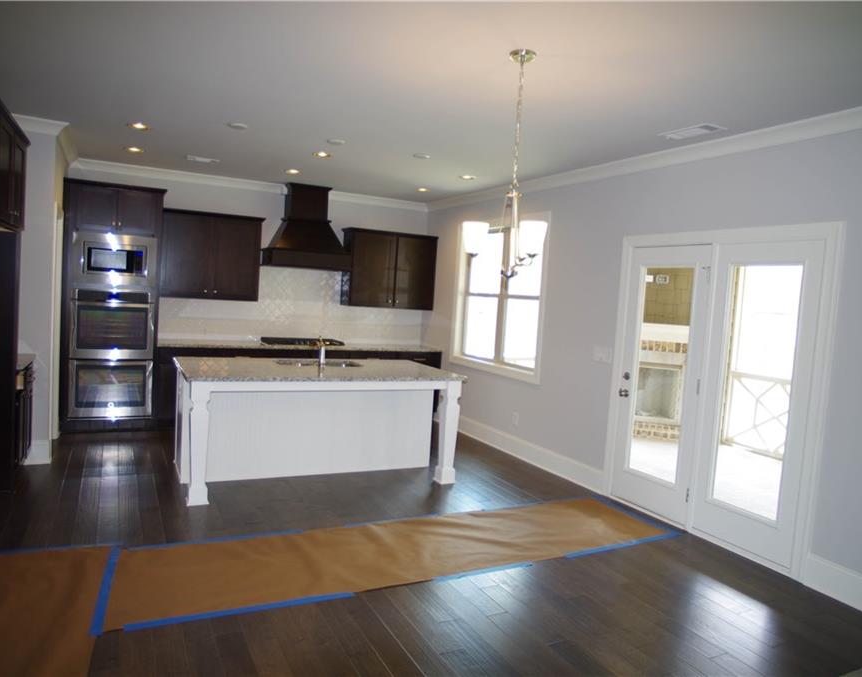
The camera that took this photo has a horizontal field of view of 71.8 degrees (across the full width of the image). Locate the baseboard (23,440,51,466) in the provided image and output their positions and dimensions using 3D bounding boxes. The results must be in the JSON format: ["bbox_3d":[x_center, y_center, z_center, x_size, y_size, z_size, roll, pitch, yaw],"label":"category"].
[{"bbox_3d":[-3.134,0.910,4.747,0.205,0.193,0.025,2,5,-28],"label":"baseboard"}]

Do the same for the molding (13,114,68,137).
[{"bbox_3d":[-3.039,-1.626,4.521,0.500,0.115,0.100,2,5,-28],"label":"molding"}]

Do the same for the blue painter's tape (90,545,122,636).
[{"bbox_3d":[-1.633,1.247,3.013,0.052,0.004,0.929,2,4,-23],"label":"blue painter's tape"}]

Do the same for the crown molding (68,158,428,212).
[{"bbox_3d":[-1.825,-1.743,6.911,4.070,0.102,0.080,2,5,-28],"label":"crown molding"}]

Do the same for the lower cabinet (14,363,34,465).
[{"bbox_3d":[-3.304,0.605,4.308,0.610,0.870,0.650,2,5,-28],"label":"lower cabinet"}]

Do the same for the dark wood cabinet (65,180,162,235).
[{"bbox_3d":[-3.225,-1.270,6.072,0.880,0.500,0.630,2,5,-28],"label":"dark wood cabinet"}]

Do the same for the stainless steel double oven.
[{"bbox_3d":[-3.209,-0.125,6.017,0.762,1.806,0.600,2,5,-28],"label":"stainless steel double oven"}]

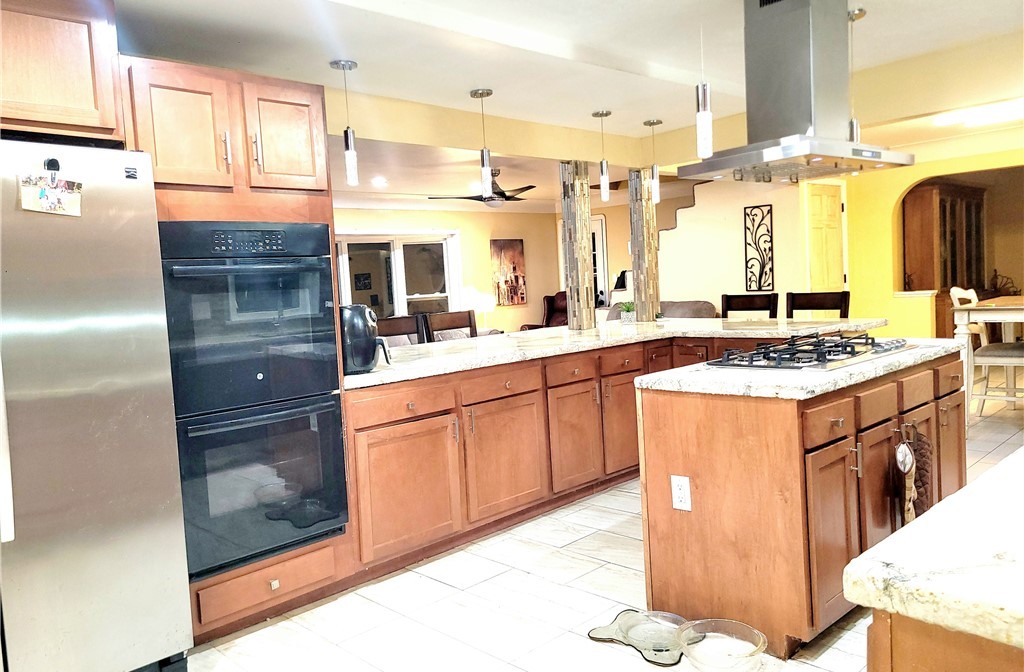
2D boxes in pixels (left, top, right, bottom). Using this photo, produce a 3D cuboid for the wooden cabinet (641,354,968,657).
[{"bbox_3d":[1.260,0.540,3.171,1.533,0.899,0.664,-7,5,-42],"label":"wooden cabinet"}]

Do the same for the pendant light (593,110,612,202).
[{"bbox_3d":[0.608,-1.174,5.066,0.122,0.570,0.122,-3,4,0],"label":"pendant light"}]

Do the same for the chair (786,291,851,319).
[{"bbox_3d":[2.111,0.235,5.668,0.560,1.080,0.500,-6,5,-37],"label":"chair"}]

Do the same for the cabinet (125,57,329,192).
[{"bbox_3d":[-1.252,-0.785,3.119,0.770,0.436,0.600,-7,5,-44],"label":"cabinet"}]

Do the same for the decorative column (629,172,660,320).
[{"bbox_3d":[1.052,-0.716,6.142,0.145,1.210,0.145,-7,5,-44],"label":"decorative column"}]

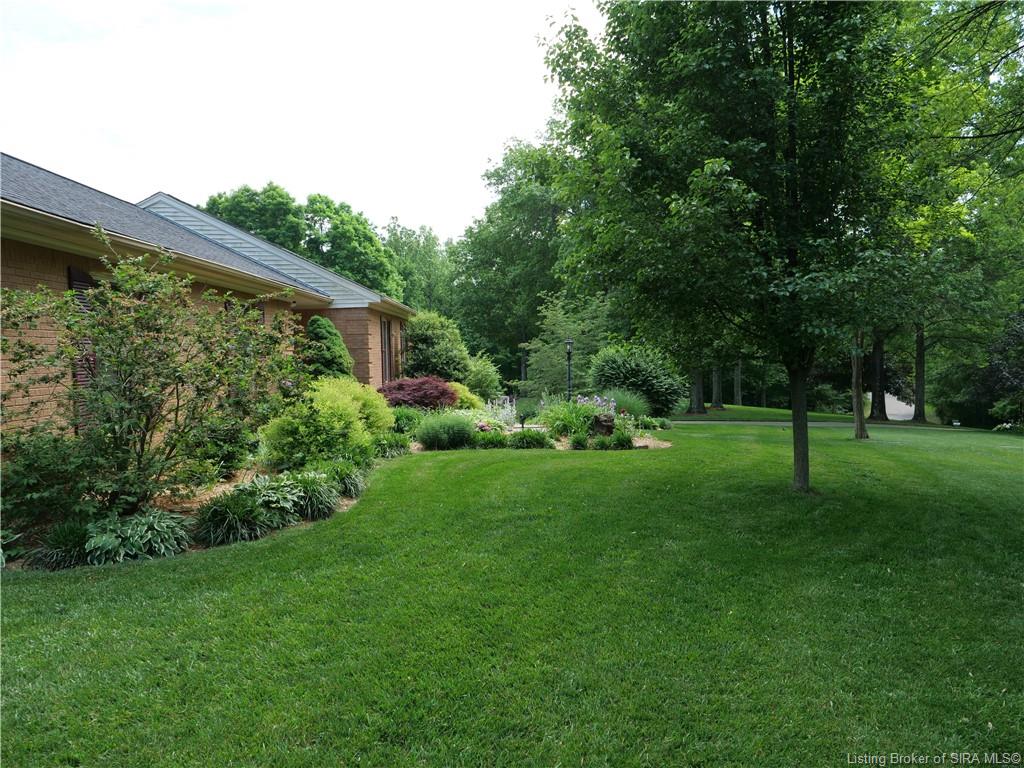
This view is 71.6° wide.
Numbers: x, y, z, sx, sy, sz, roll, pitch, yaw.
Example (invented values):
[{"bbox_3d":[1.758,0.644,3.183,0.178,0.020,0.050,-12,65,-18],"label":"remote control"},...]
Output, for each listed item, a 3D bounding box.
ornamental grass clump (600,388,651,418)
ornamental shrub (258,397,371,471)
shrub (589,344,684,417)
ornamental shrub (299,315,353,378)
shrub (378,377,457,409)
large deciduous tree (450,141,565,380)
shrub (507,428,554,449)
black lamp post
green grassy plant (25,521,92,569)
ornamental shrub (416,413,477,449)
[{"bbox_3d":[2.261,0.515,14.246,1.030,0.851,0.950,-1,3,0],"label":"ornamental grass clump"},{"bbox_3d":[-2.834,0.686,10.244,1.480,1.013,1.300,-1,3,0],"label":"ornamental shrub"},{"bbox_3d":[3.134,-0.068,17.822,2.400,1.844,2.200,-1,3,0],"label":"shrub"},{"bbox_3d":[-3.374,-0.172,12.904,1.300,2.175,1.250,-1,3,0],"label":"ornamental shrub"},{"bbox_3d":[-1.996,0.406,15.000,1.650,1.000,1.500,0,3,0],"label":"shrub"},{"bbox_3d":[0.629,-6.747,41.716,8.600,14.886,8.000,-1,3,0],"label":"large deciduous tree"},{"bbox_3d":[0.307,0.905,11.660,0.780,0.350,0.600,-1,3,0],"label":"shrub"},{"bbox_3d":[1.417,-0.168,17.200,0.220,1.950,0.220,0,3,0],"label":"black lamp post"},{"bbox_3d":[-3.442,1.177,5.400,0.500,0.310,0.480,0,3,0],"label":"green grassy plant"},{"bbox_3d":[-1.082,0.786,11.803,0.970,0.626,0.900,-1,3,0],"label":"ornamental shrub"}]

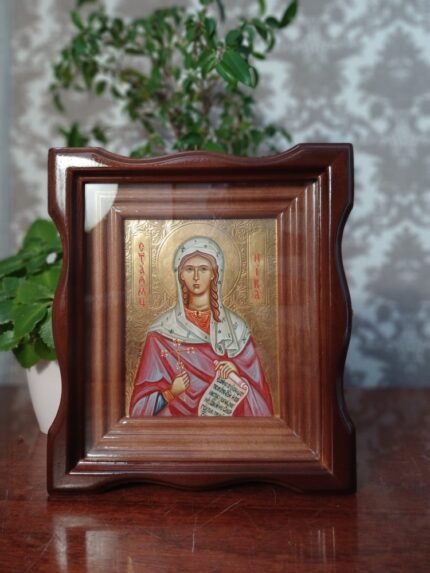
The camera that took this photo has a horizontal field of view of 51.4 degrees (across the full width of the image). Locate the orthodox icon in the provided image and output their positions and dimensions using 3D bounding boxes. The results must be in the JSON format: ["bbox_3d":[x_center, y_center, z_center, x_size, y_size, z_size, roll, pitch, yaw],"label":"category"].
[{"bbox_3d":[-0.012,0.030,0.387,0.131,0.167,0.018,0,-1,1],"label":"orthodox icon"}]

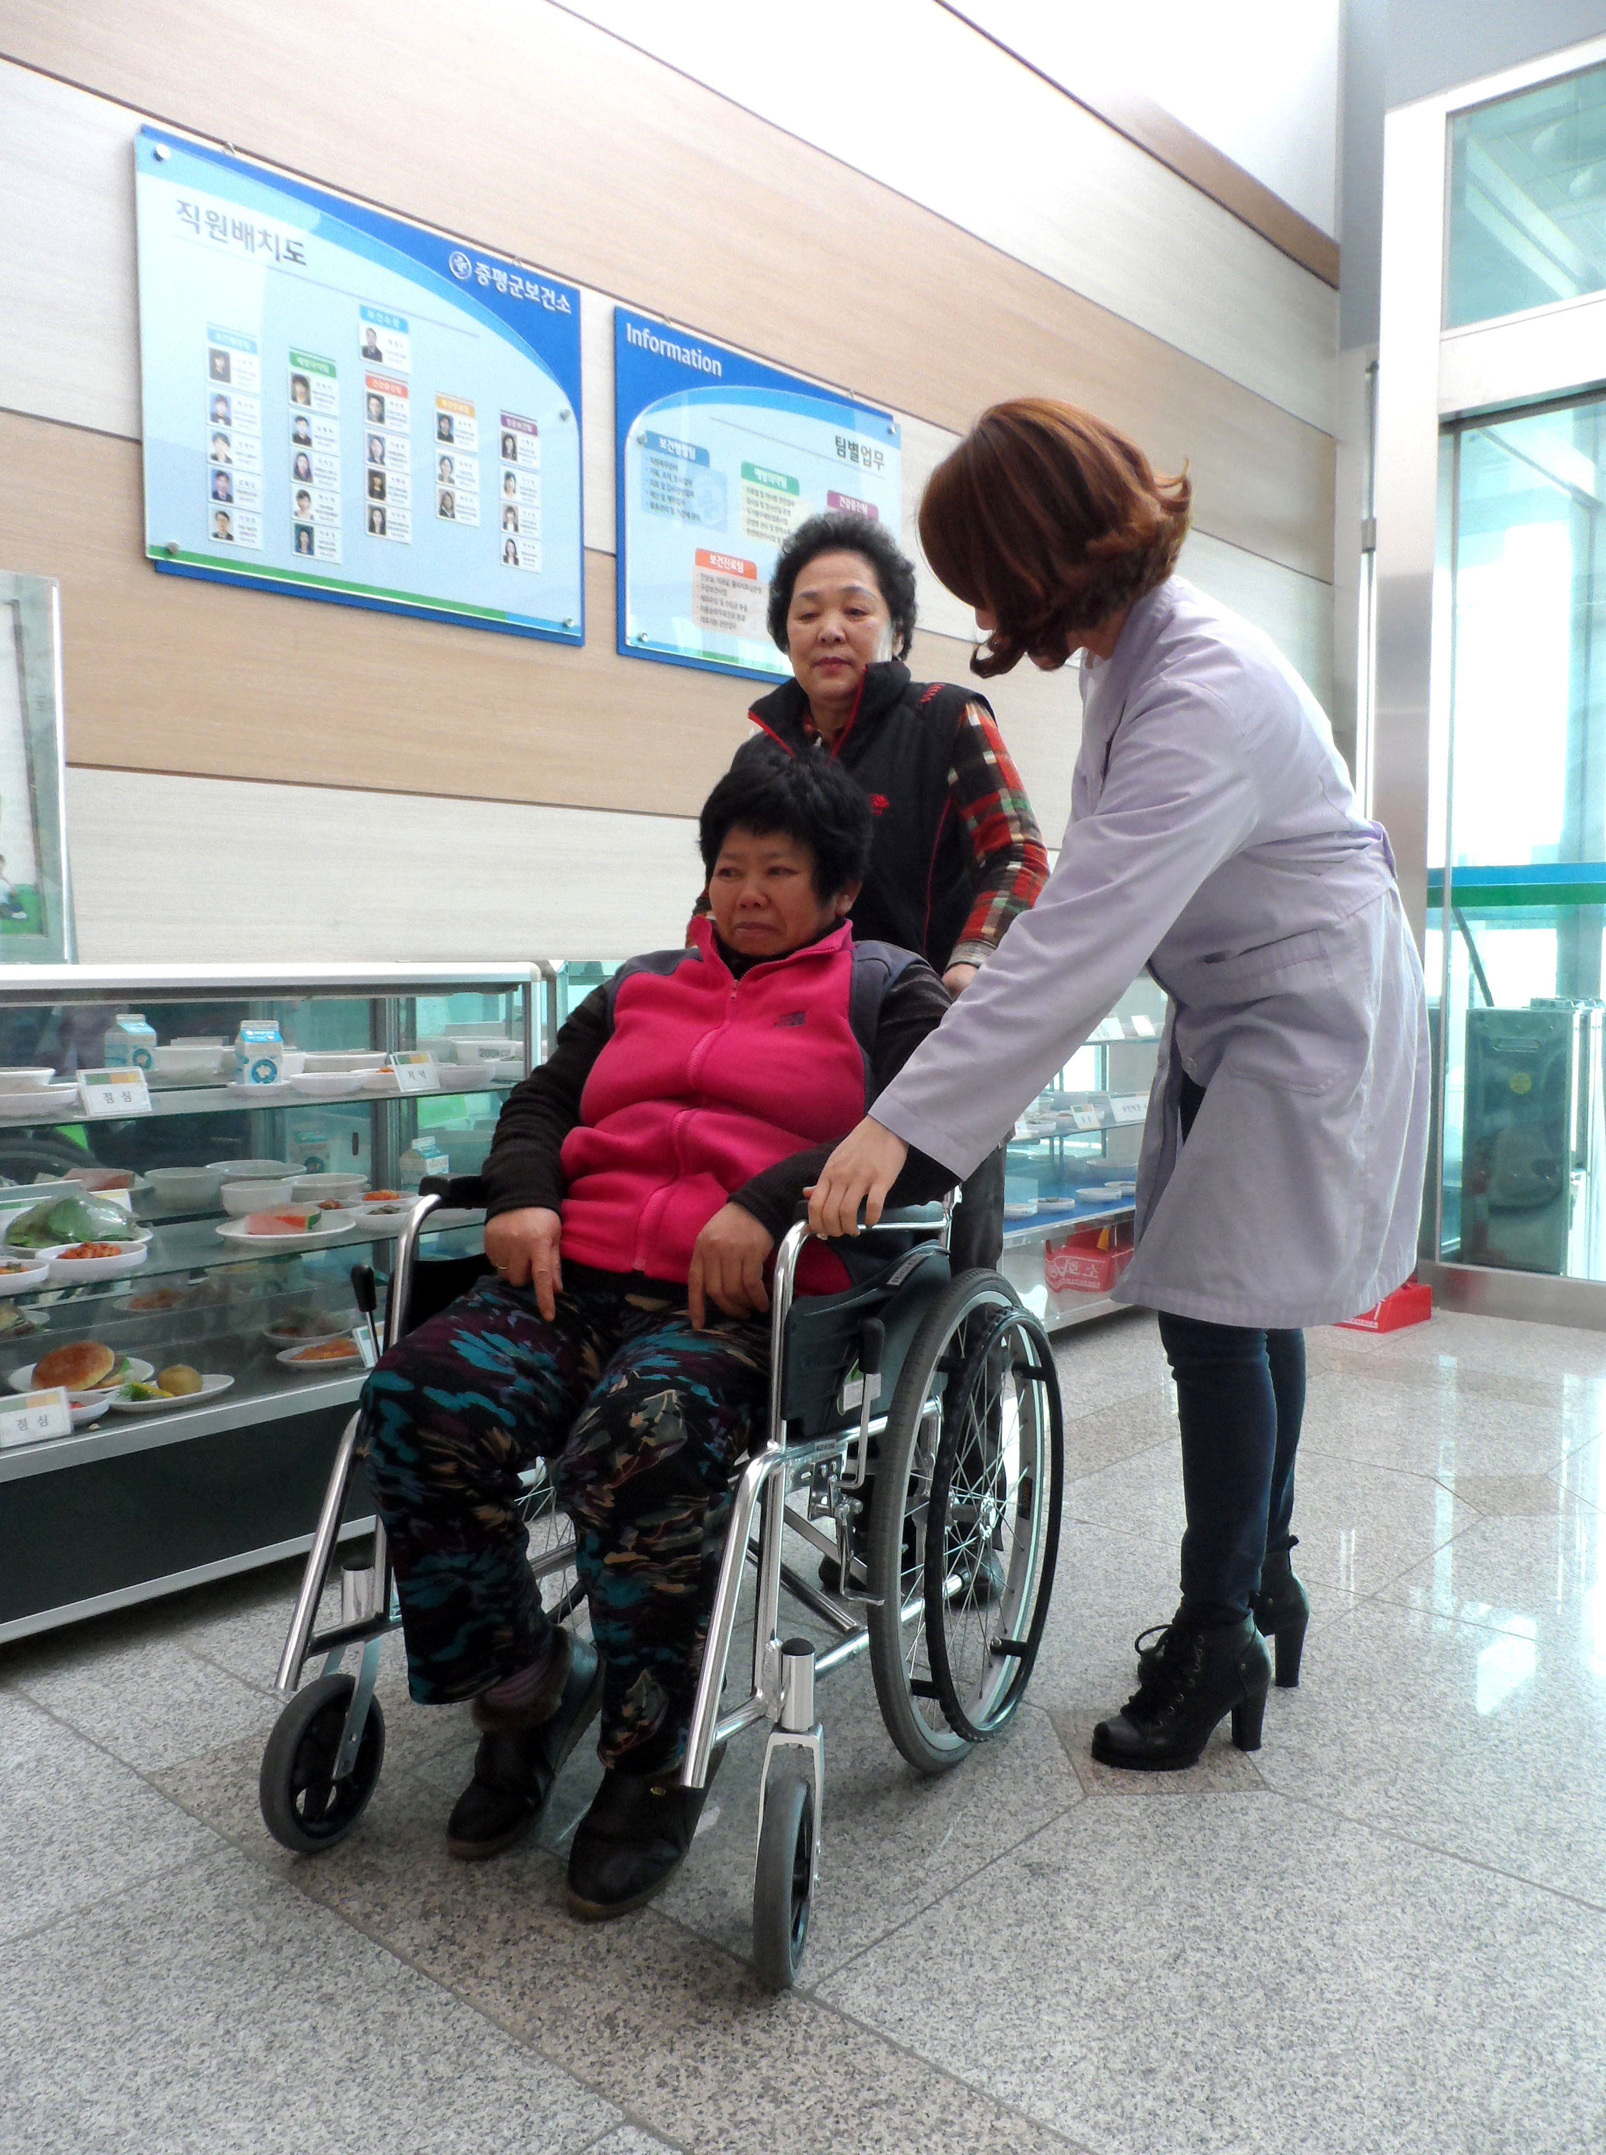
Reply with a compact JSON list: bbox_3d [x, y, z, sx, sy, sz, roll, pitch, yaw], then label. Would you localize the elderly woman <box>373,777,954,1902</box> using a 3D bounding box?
[{"bbox_3d":[-0.124,0.215,1.713,0.540,1.220,0.620,1,5,25],"label":"elderly woman"}]

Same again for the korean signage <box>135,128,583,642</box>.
[{"bbox_3d":[-0.865,-1.371,3.105,0.040,0.790,1.000,4,6,44],"label":"korean signage"}]

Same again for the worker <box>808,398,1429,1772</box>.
[{"bbox_3d":[0.401,-0.005,1.820,0.780,1.635,0.510,-2,4,-15],"label":"worker"}]

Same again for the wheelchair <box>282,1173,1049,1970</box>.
[{"bbox_3d":[-0.120,0.363,1.811,0.660,0.910,0.860,1,5,25],"label":"wheelchair"}]

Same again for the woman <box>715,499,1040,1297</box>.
[{"bbox_3d":[0.121,-0.012,2.175,0.520,1.600,0.460,1,5,22],"label":"woman"}]

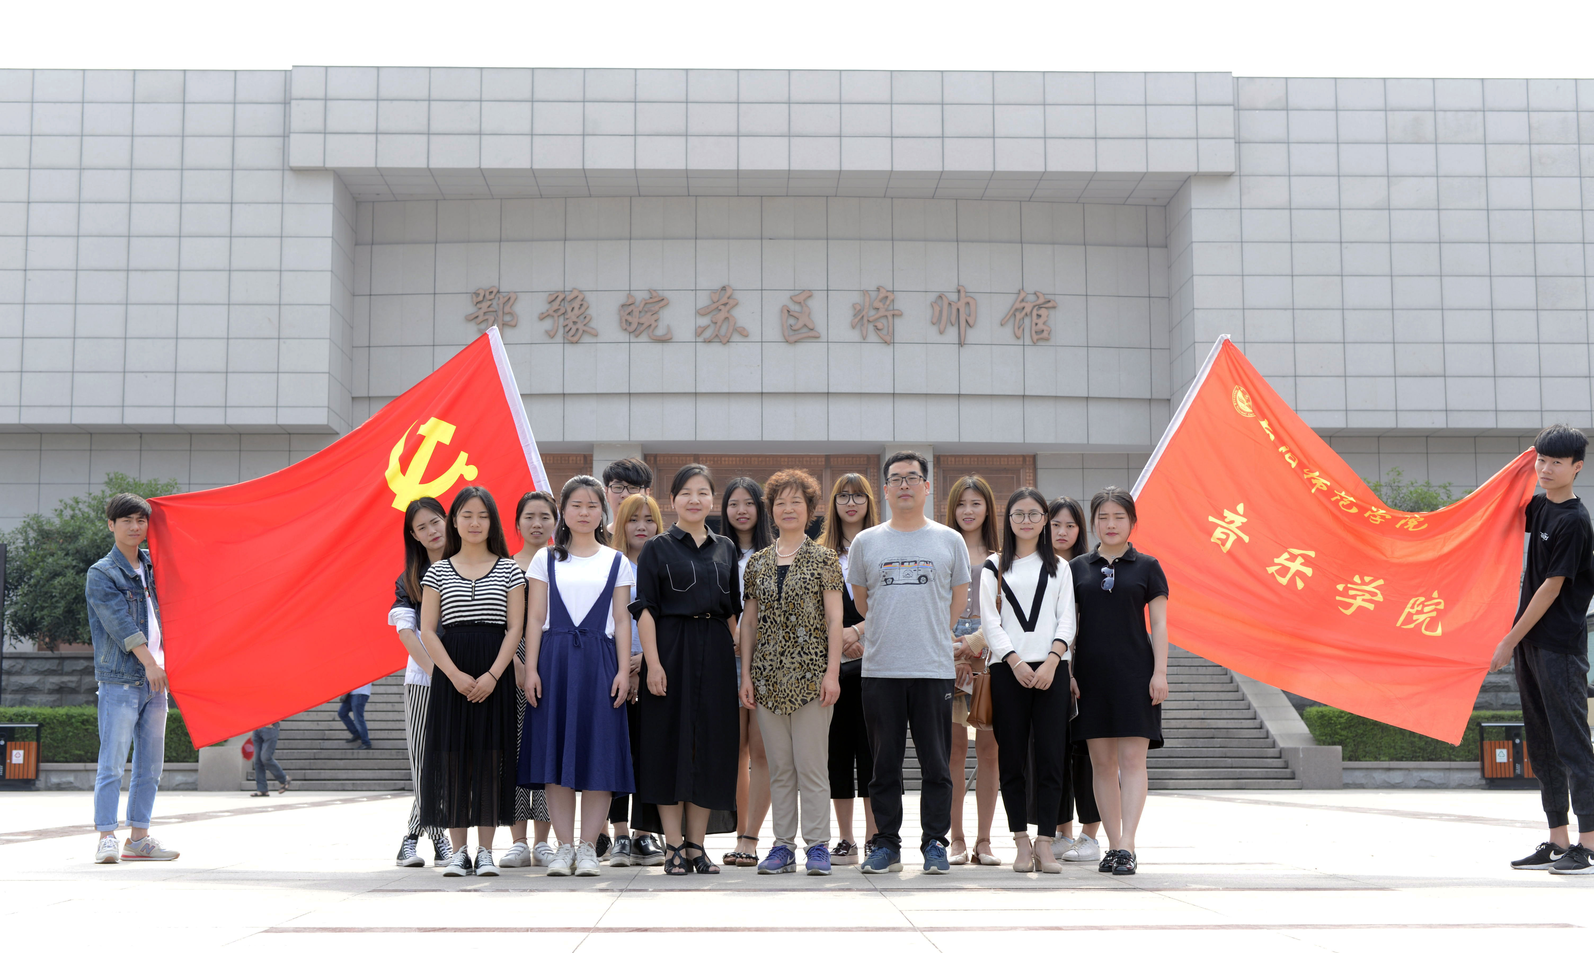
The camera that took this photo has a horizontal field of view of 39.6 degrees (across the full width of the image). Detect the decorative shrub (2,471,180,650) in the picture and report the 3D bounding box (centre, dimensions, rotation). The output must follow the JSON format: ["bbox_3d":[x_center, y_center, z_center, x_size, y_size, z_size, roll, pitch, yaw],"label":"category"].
[{"bbox_3d":[-9.904,1.191,31.086,2.763,2.560,2.542,0,-7,0],"label":"decorative shrub"}]

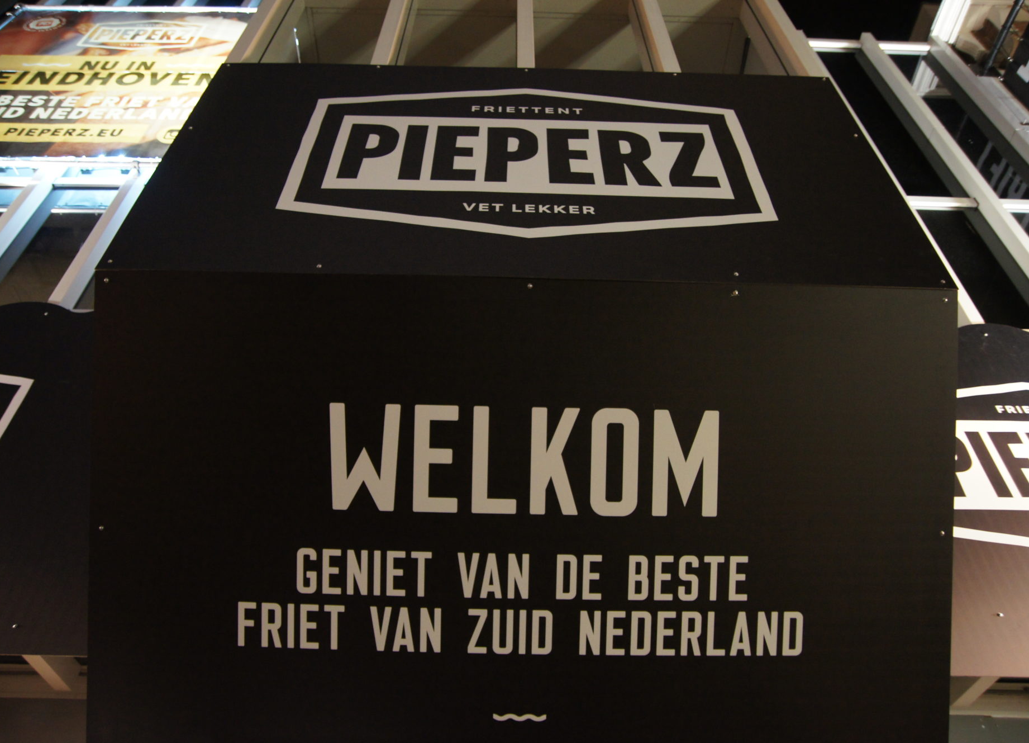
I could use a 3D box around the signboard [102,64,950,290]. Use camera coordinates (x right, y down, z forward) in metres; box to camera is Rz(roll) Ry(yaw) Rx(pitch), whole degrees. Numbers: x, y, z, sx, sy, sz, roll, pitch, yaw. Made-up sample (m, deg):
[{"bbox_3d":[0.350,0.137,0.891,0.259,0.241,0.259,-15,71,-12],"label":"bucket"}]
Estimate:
[{"bbox_3d":[0.041,-0.630,2.358,2.150,1.172,0.050,1,-44,-1],"label":"signboard"}]

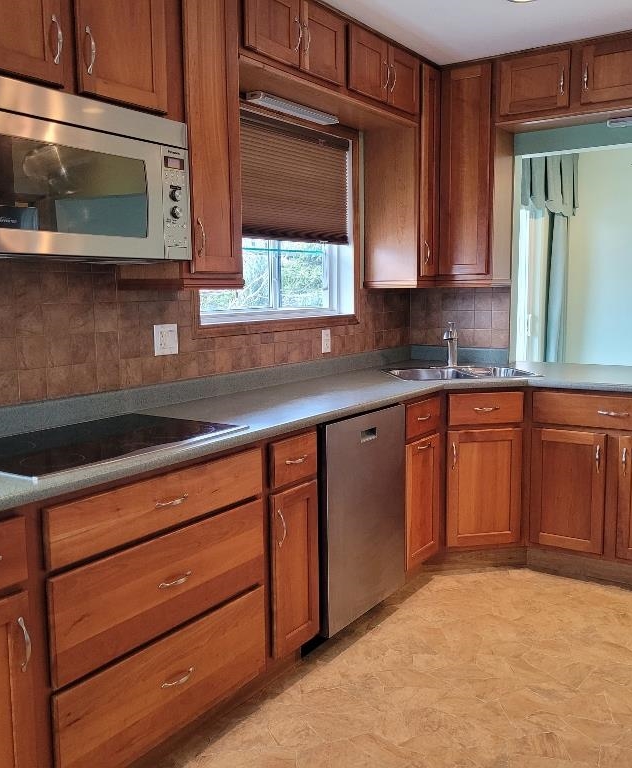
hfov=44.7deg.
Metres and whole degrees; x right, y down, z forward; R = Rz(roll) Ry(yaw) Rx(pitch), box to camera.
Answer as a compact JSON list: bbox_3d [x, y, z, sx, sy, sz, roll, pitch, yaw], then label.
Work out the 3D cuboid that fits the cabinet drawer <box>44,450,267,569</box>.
[{"bbox_3d":[-0.596,0.314,2.286,0.460,0.157,0.810,4,9,34],"label":"cabinet drawer"}]

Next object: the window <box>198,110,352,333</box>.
[{"bbox_3d":[-0.180,-0.744,3.536,0.130,0.894,1.171,4,9,34],"label":"window"}]

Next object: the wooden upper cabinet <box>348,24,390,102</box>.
[{"bbox_3d":[0.102,-1.413,3.490,0.335,0.254,0.327,4,9,34],"label":"wooden upper cabinet"}]

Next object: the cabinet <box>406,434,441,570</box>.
[{"bbox_3d":[0.259,0.513,3.629,0.550,0.570,0.321,4,9,34],"label":"cabinet"}]

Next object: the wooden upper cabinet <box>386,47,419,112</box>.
[{"bbox_3d":[0.285,-1.447,3.751,0.335,0.249,0.305,4,9,34],"label":"wooden upper cabinet"}]

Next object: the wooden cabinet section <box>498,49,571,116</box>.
[{"bbox_3d":[1.130,-1.466,3.827,0.329,0.258,0.270,4,8,34],"label":"wooden cabinet section"}]

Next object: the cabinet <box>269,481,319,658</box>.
[{"bbox_3d":[-0.290,0.625,2.843,0.550,0.573,0.263,4,9,34],"label":"cabinet"}]

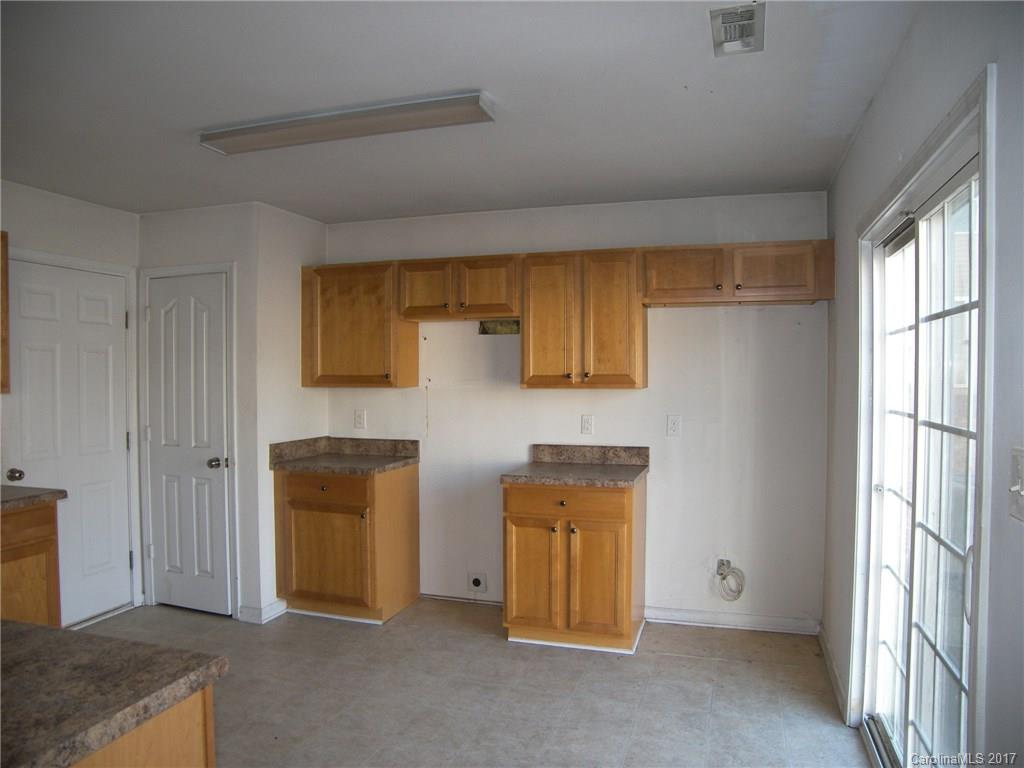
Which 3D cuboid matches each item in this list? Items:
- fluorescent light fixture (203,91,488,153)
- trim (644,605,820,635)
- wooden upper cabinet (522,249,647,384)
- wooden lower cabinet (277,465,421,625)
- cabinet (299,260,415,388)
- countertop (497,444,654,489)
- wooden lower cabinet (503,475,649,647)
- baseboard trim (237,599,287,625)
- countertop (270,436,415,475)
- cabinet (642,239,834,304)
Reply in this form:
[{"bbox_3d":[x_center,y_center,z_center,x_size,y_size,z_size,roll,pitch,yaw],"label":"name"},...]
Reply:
[{"bbox_3d":[-0.668,-0.999,2.749,1.220,0.052,0.165,0,1,17],"label":"fluorescent light fixture"},{"bbox_3d":[1.245,1.346,4.049,0.949,0.085,0.022,0,2,17],"label":"trim"},{"bbox_3d":[0.421,-0.355,4.104,0.674,0.762,0.315,0,2,17],"label":"wooden upper cabinet"},{"bbox_3d":[-1.009,0.952,4.437,0.672,0.877,0.612,0,2,17],"label":"wooden lower cabinet"},{"bbox_3d":[-0.968,-0.363,4.515,0.672,0.760,0.323,0,1,17],"label":"cabinet"},{"bbox_3d":[0.371,0.451,3.979,0.714,0.145,0.628,0,2,17],"label":"countertop"},{"bbox_3d":[0.375,0.961,4.002,0.688,0.877,0.612,0,2,17],"label":"wooden lower cabinet"},{"bbox_3d":[-1.503,1.354,4.263,0.192,0.085,0.204,0,2,17],"label":"baseboard trim"},{"bbox_3d":[-1.006,0.440,4.382,0.690,0.146,0.630,0,1,17],"label":"countertop"},{"bbox_3d":[1.203,-0.581,3.851,0.966,0.300,0.315,0,2,17],"label":"cabinet"}]

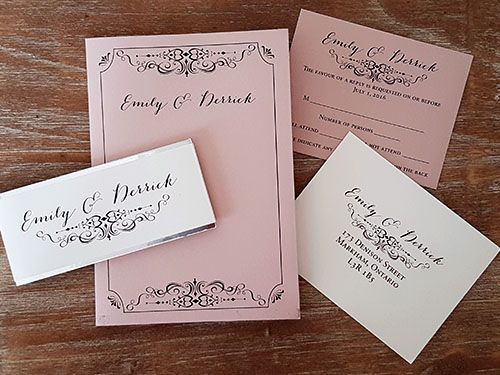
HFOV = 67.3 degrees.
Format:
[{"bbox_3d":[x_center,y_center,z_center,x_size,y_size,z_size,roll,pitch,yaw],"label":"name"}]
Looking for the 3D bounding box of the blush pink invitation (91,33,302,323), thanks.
[{"bbox_3d":[-0.037,-0.006,0.247,0.133,0.003,0.189,-2,89,0],"label":"blush pink invitation"}]

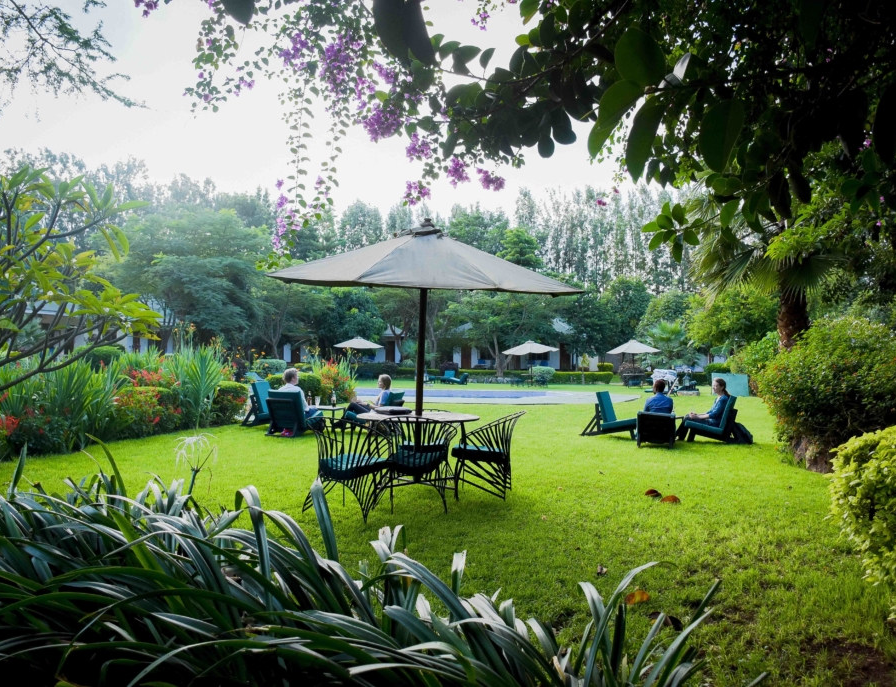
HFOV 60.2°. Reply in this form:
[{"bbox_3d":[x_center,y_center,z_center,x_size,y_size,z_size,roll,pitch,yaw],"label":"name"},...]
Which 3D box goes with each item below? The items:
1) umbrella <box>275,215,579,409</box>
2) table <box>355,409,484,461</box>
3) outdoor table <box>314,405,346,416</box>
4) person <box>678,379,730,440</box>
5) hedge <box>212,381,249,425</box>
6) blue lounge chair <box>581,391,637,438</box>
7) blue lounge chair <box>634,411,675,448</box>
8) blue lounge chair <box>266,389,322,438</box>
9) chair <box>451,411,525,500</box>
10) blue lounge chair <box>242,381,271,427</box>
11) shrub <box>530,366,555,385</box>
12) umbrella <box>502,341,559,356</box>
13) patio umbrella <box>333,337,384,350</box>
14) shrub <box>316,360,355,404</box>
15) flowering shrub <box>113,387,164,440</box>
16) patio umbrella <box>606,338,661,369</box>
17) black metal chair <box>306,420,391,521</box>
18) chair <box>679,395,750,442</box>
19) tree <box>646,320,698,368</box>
[{"bbox_3d":[-0.204,0.083,7.244,2.980,2.540,2.980,2,1,0],"label":"umbrella"},{"bbox_3d":[-0.278,1.089,7.407,1.170,0.750,1.170,0,-1,0],"label":"table"},{"bbox_3d":[-2.104,1.342,13.504,0.500,0.440,0.500,0,-1,20],"label":"outdoor table"},{"bbox_3d":[4.200,1.085,12.700,0.850,1.000,0.500,0,-2,24],"label":"person"},{"bbox_3d":[-4.304,1.147,15.308,0.750,0.860,0.750,0,-1,0],"label":"hedge"},{"bbox_3d":[2.752,1.219,13.157,0.920,0.750,0.580,0,-1,28],"label":"blue lounge chair"},{"bbox_3d":[3.293,1.324,12.307,0.600,0.560,1.100,0,-1,12],"label":"blue lounge chair"},{"bbox_3d":[-2.577,1.167,12.907,0.590,0.760,0.920,0,-1,27],"label":"blue lounge chair"},{"bbox_3d":[0.395,1.043,7.360,0.700,0.800,0.670,1,-1,2],"label":"chair"},{"bbox_3d":[-3.255,1.183,14.610,1.100,0.800,0.600,0,-1,13],"label":"blue lounge chair"},{"bbox_3d":[4.957,1.640,40.509,1.360,0.950,1.300,0,-1,0],"label":"shrub"},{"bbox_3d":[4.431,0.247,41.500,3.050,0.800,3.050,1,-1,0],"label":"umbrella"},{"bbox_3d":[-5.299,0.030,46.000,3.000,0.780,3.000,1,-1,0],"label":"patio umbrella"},{"bbox_3d":[-3.276,1.136,22.500,1.150,1.280,1.100,1,-1,0],"label":"shrub"},{"bbox_3d":[-5.088,1.099,12.758,0.820,0.850,0.780,0,-1,0],"label":"flowering shrub"},{"bbox_3d":[10.296,1.057,43.000,3.020,2.450,3.020,1,-1,0],"label":"patio umbrella"},{"bbox_3d":[-0.805,1.001,6.320,0.670,0.800,0.700,0,-2,33],"label":"black metal chair"},{"bbox_3d":[4.264,1.218,12.407,0.980,0.750,0.590,0,-1,18],"label":"chair"},{"bbox_3d":[13.596,0.304,47.000,3.200,3.400,3.200,1,-1,0],"label":"tree"}]

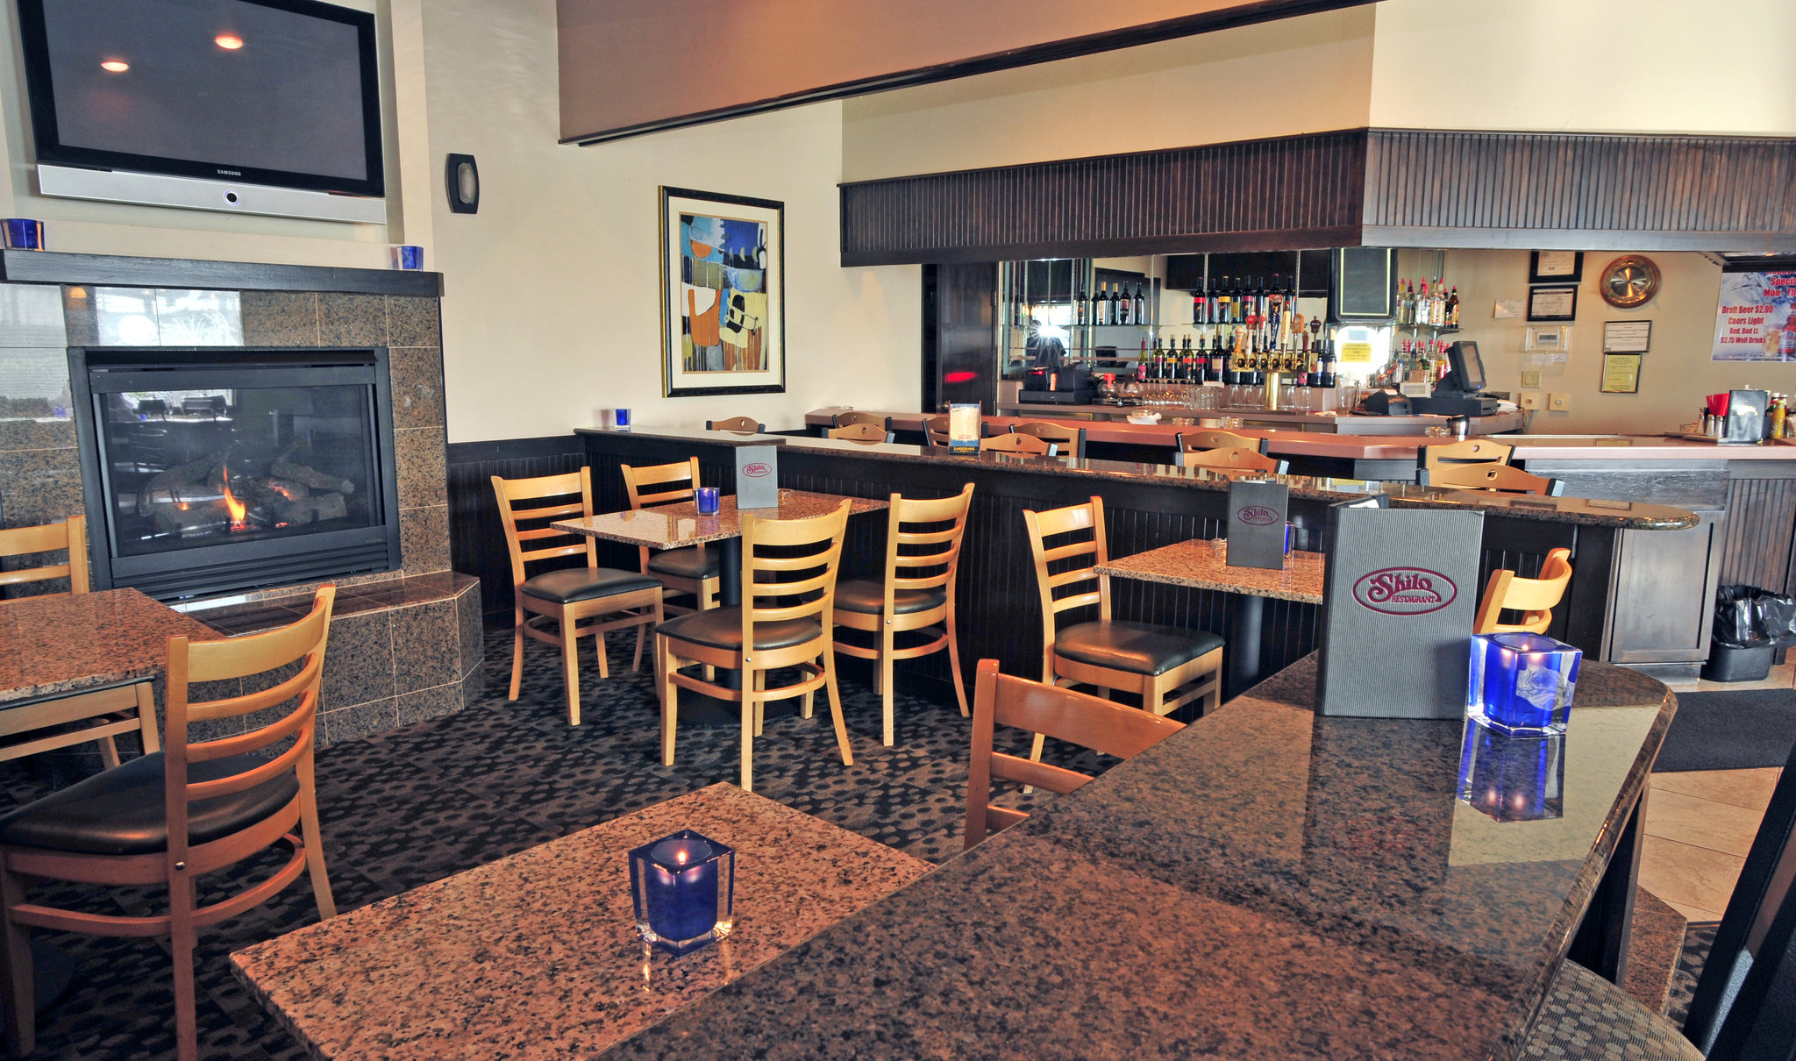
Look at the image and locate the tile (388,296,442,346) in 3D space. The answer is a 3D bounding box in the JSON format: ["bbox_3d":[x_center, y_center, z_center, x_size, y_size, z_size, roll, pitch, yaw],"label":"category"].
[{"bbox_3d":[-1.855,-0.800,4.397,0.015,0.197,0.204,9,13,41],"label":"tile"}]

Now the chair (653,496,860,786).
[{"bbox_3d":[-0.452,0.333,3.639,0.450,0.852,0.440,10,13,42],"label":"chair"}]

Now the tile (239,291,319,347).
[{"bbox_3d":[-2.178,-0.743,4.046,0.015,0.189,0.252,9,13,41],"label":"tile"}]

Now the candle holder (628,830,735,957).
[{"bbox_3d":[-0.219,0.371,1.172,0.075,0.090,0.075,8,12,40],"label":"candle holder"}]

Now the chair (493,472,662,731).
[{"bbox_3d":[-1.165,0.219,4.257,0.450,0.852,0.440,9,12,39],"label":"chair"}]

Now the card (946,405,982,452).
[{"bbox_3d":[0.256,-0.389,4.365,0.130,0.195,0.080,1,9,3],"label":"card"}]

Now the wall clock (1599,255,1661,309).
[{"bbox_3d":[5.102,-1.732,7.993,0.372,0.368,0.050,9,13,41],"label":"wall clock"}]

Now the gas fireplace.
[{"bbox_3d":[-2.408,-0.225,4.181,0.320,0.875,1.035,8,12,40],"label":"gas fireplace"}]

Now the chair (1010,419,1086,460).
[{"bbox_3d":[0.830,0.012,5.677,0.430,1.120,0.470,8,12,38],"label":"chair"}]

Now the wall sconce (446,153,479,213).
[{"bbox_3d":[-1.838,-1.464,4.833,0.055,0.240,0.128,9,12,41],"label":"wall sconce"}]

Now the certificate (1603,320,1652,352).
[{"bbox_3d":[5.070,-1.344,7.968,0.271,0.223,0.018,8,12,38],"label":"certificate"}]

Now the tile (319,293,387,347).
[{"bbox_3d":[-2.043,-0.788,4.307,0.015,0.200,0.260,8,12,40],"label":"tile"}]

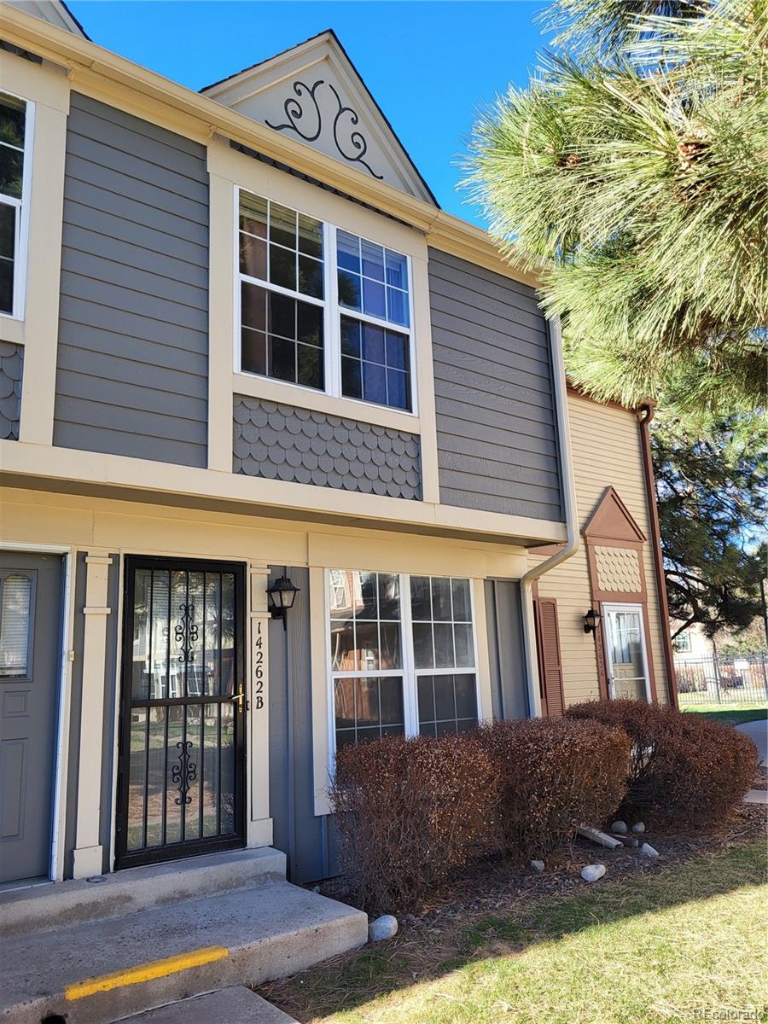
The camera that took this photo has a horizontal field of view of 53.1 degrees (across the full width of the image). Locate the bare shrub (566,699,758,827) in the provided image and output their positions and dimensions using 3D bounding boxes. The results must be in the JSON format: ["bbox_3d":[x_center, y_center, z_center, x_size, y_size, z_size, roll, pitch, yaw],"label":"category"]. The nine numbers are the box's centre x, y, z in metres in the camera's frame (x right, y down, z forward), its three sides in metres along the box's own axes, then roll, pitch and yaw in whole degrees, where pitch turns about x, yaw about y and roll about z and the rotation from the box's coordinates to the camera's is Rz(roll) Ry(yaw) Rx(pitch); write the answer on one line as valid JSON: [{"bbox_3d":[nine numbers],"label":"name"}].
[{"bbox_3d":[3.002,2.674,8.432,1.700,1.080,1.600,7,-15,-38],"label":"bare shrub"}]

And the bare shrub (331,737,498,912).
[{"bbox_3d":[0.257,2.217,5.737,1.100,1.050,0.950,7,-15,-38],"label":"bare shrub"}]

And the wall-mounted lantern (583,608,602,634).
[{"bbox_3d":[2.754,1.453,10.145,0.200,0.330,0.250,7,-15,-38],"label":"wall-mounted lantern"}]

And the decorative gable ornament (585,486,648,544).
[{"bbox_3d":[3.258,-0.006,11.000,1.475,0.750,0.150,7,-15,-38],"label":"decorative gable ornament"}]

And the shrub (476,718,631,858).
[{"bbox_3d":[1.436,2.391,6.762,1.600,1.050,0.920,7,-15,-38],"label":"shrub"}]

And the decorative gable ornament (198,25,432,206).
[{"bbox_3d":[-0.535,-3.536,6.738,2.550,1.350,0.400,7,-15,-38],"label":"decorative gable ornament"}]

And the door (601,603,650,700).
[{"bbox_3d":[3.401,2.286,10.627,0.940,2.030,0.080,7,-15,-38],"label":"door"}]

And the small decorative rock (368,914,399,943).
[{"bbox_3d":[0.002,2.409,4.463,0.190,0.155,0.165,7,-15,-38],"label":"small decorative rock"}]

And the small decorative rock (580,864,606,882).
[{"bbox_3d":[1.503,2.593,5.518,0.200,0.130,0.160,7,-15,-38],"label":"small decorative rock"}]

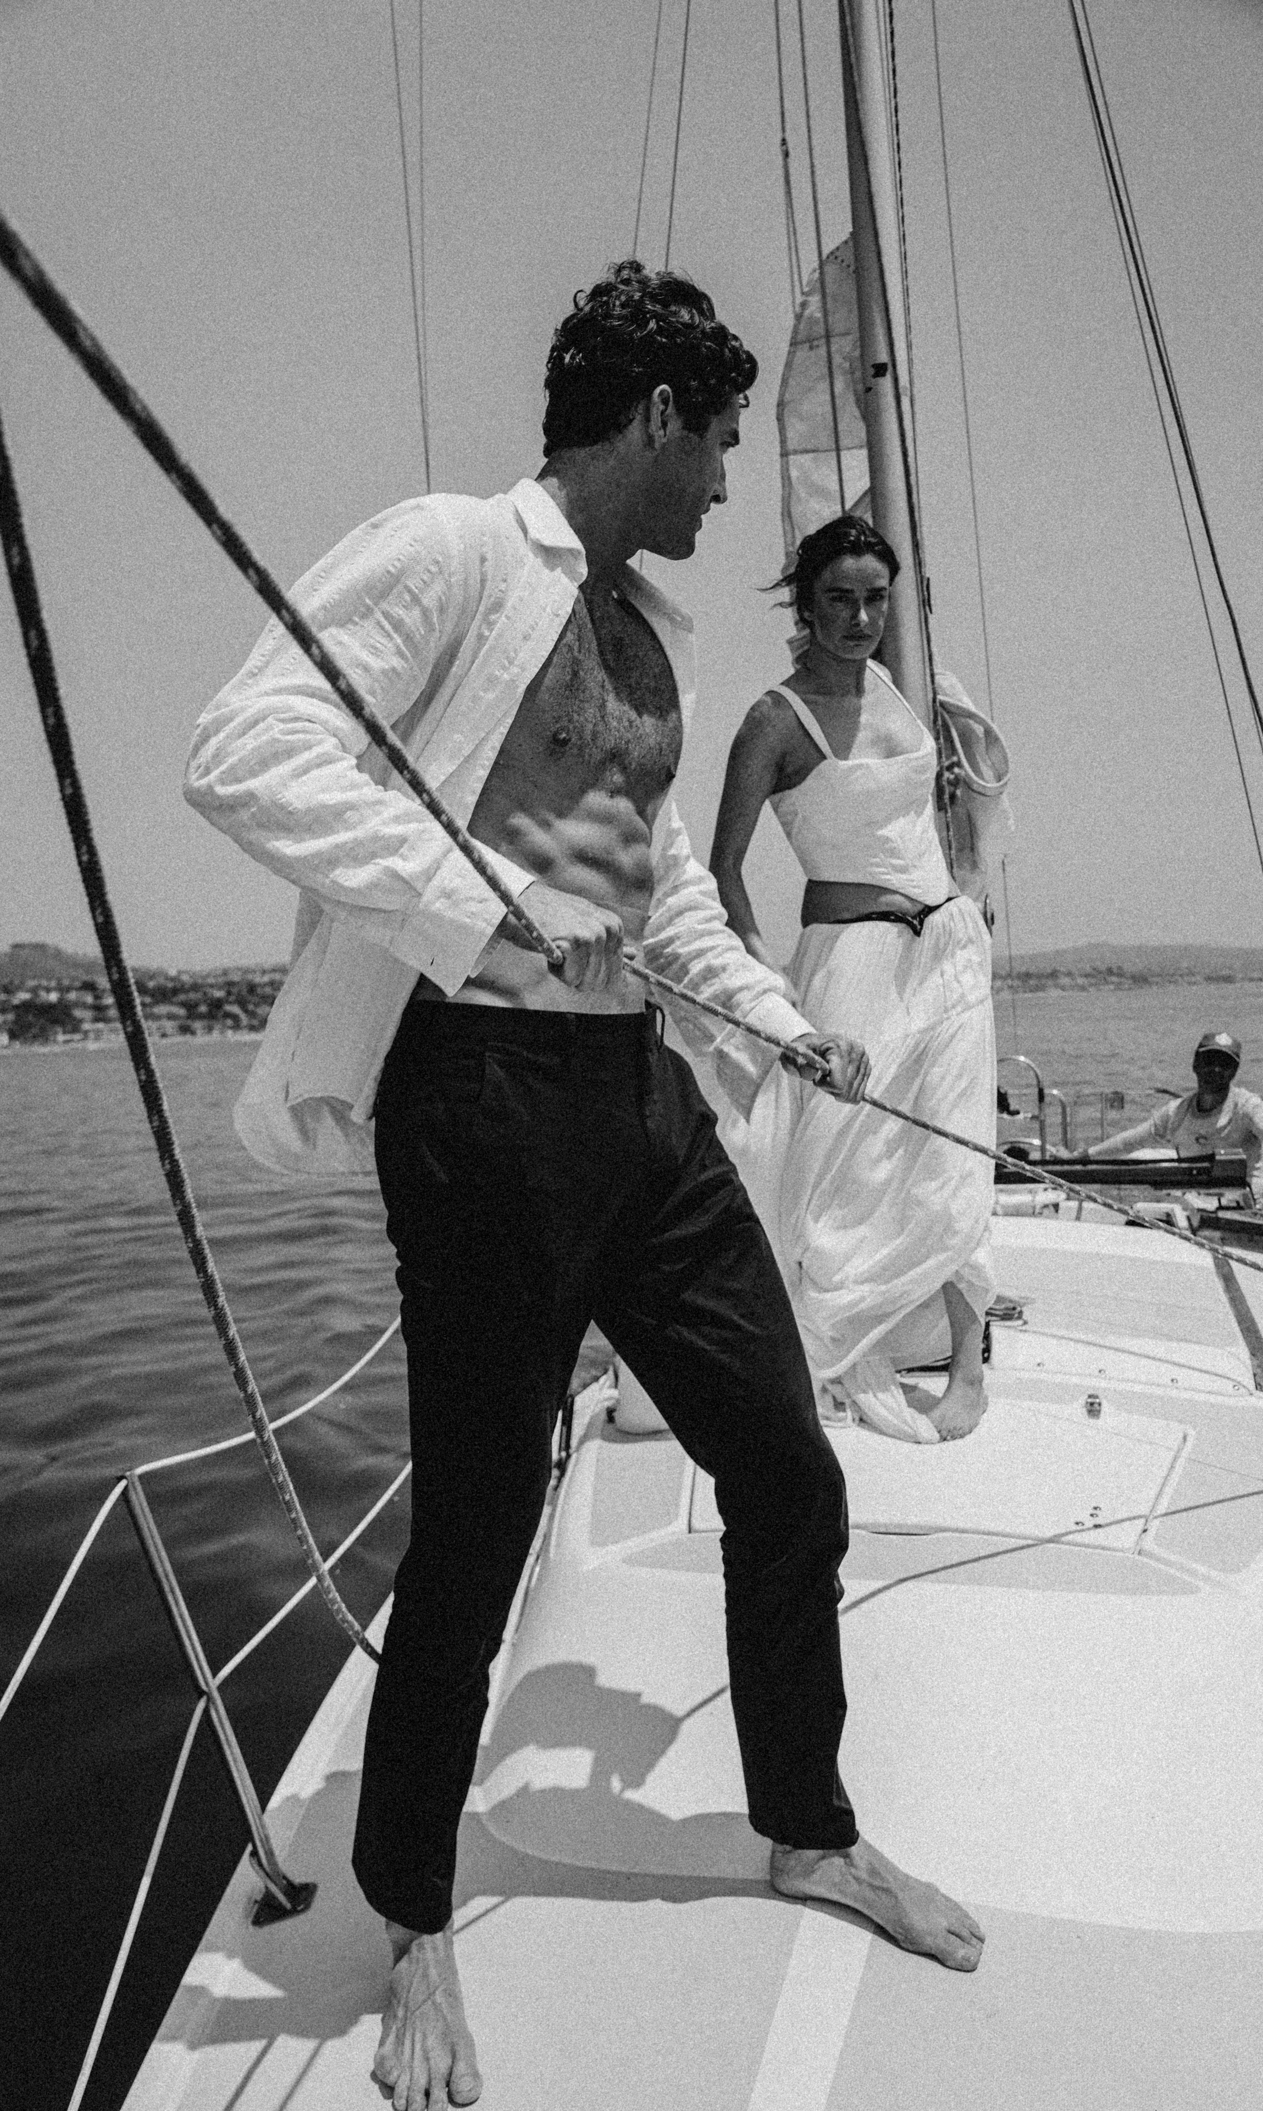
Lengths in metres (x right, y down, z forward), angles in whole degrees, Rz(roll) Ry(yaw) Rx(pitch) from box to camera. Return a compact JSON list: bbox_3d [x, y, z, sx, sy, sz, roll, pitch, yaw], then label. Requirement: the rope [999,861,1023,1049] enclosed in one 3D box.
[{"bbox_3d":[1.888,-0.509,7.000,0.030,0.960,0.030,-4,6,0],"label":"rope"}]

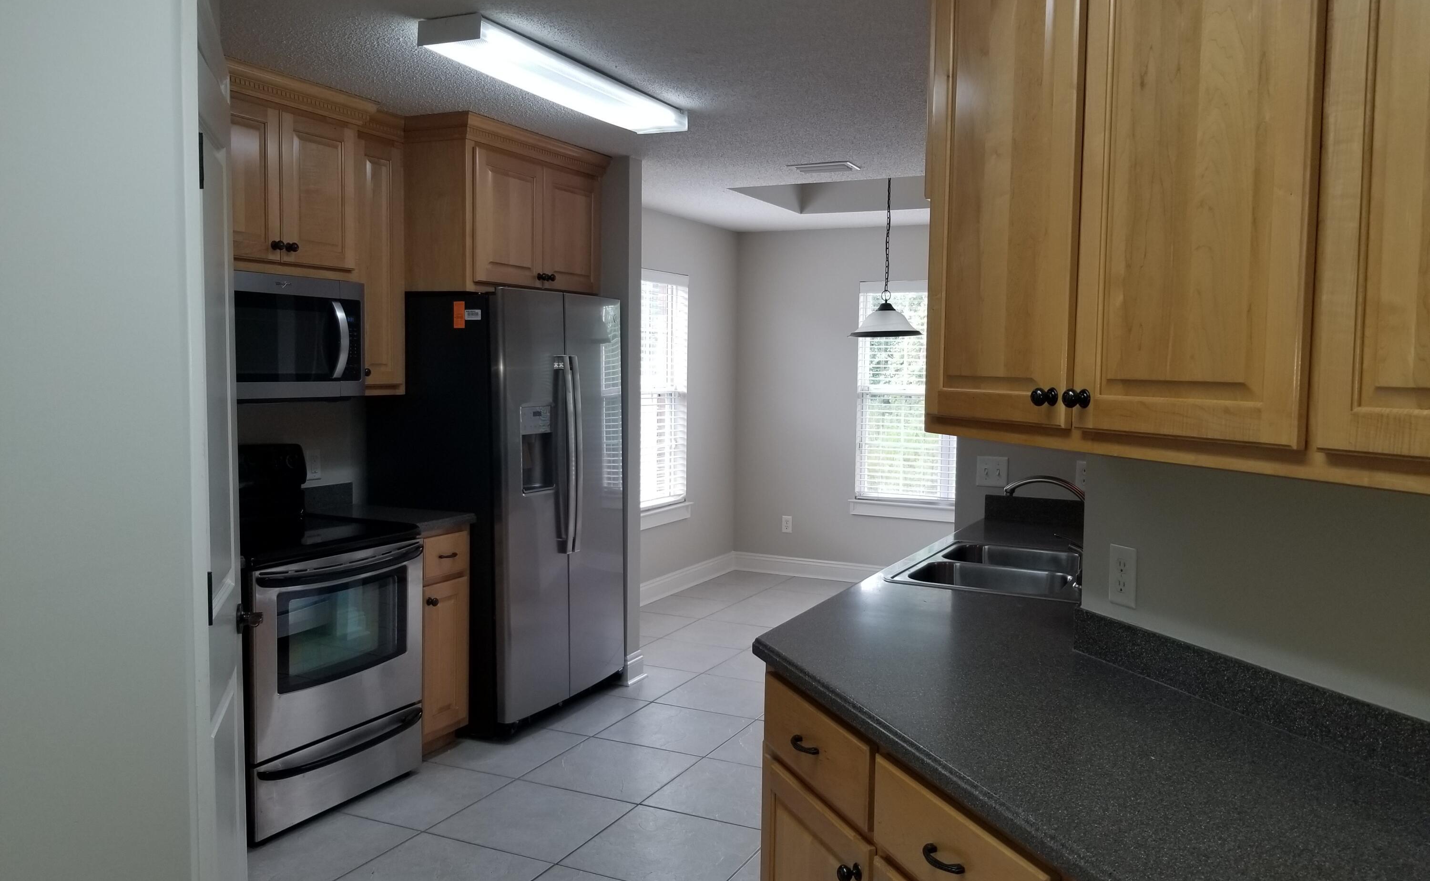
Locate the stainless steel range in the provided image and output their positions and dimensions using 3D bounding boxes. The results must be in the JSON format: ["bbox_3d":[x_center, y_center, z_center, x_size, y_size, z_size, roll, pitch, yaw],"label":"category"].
[{"bbox_3d":[-1.494,0.633,3.700,0.705,1.185,0.760,2,4,26],"label":"stainless steel range"}]

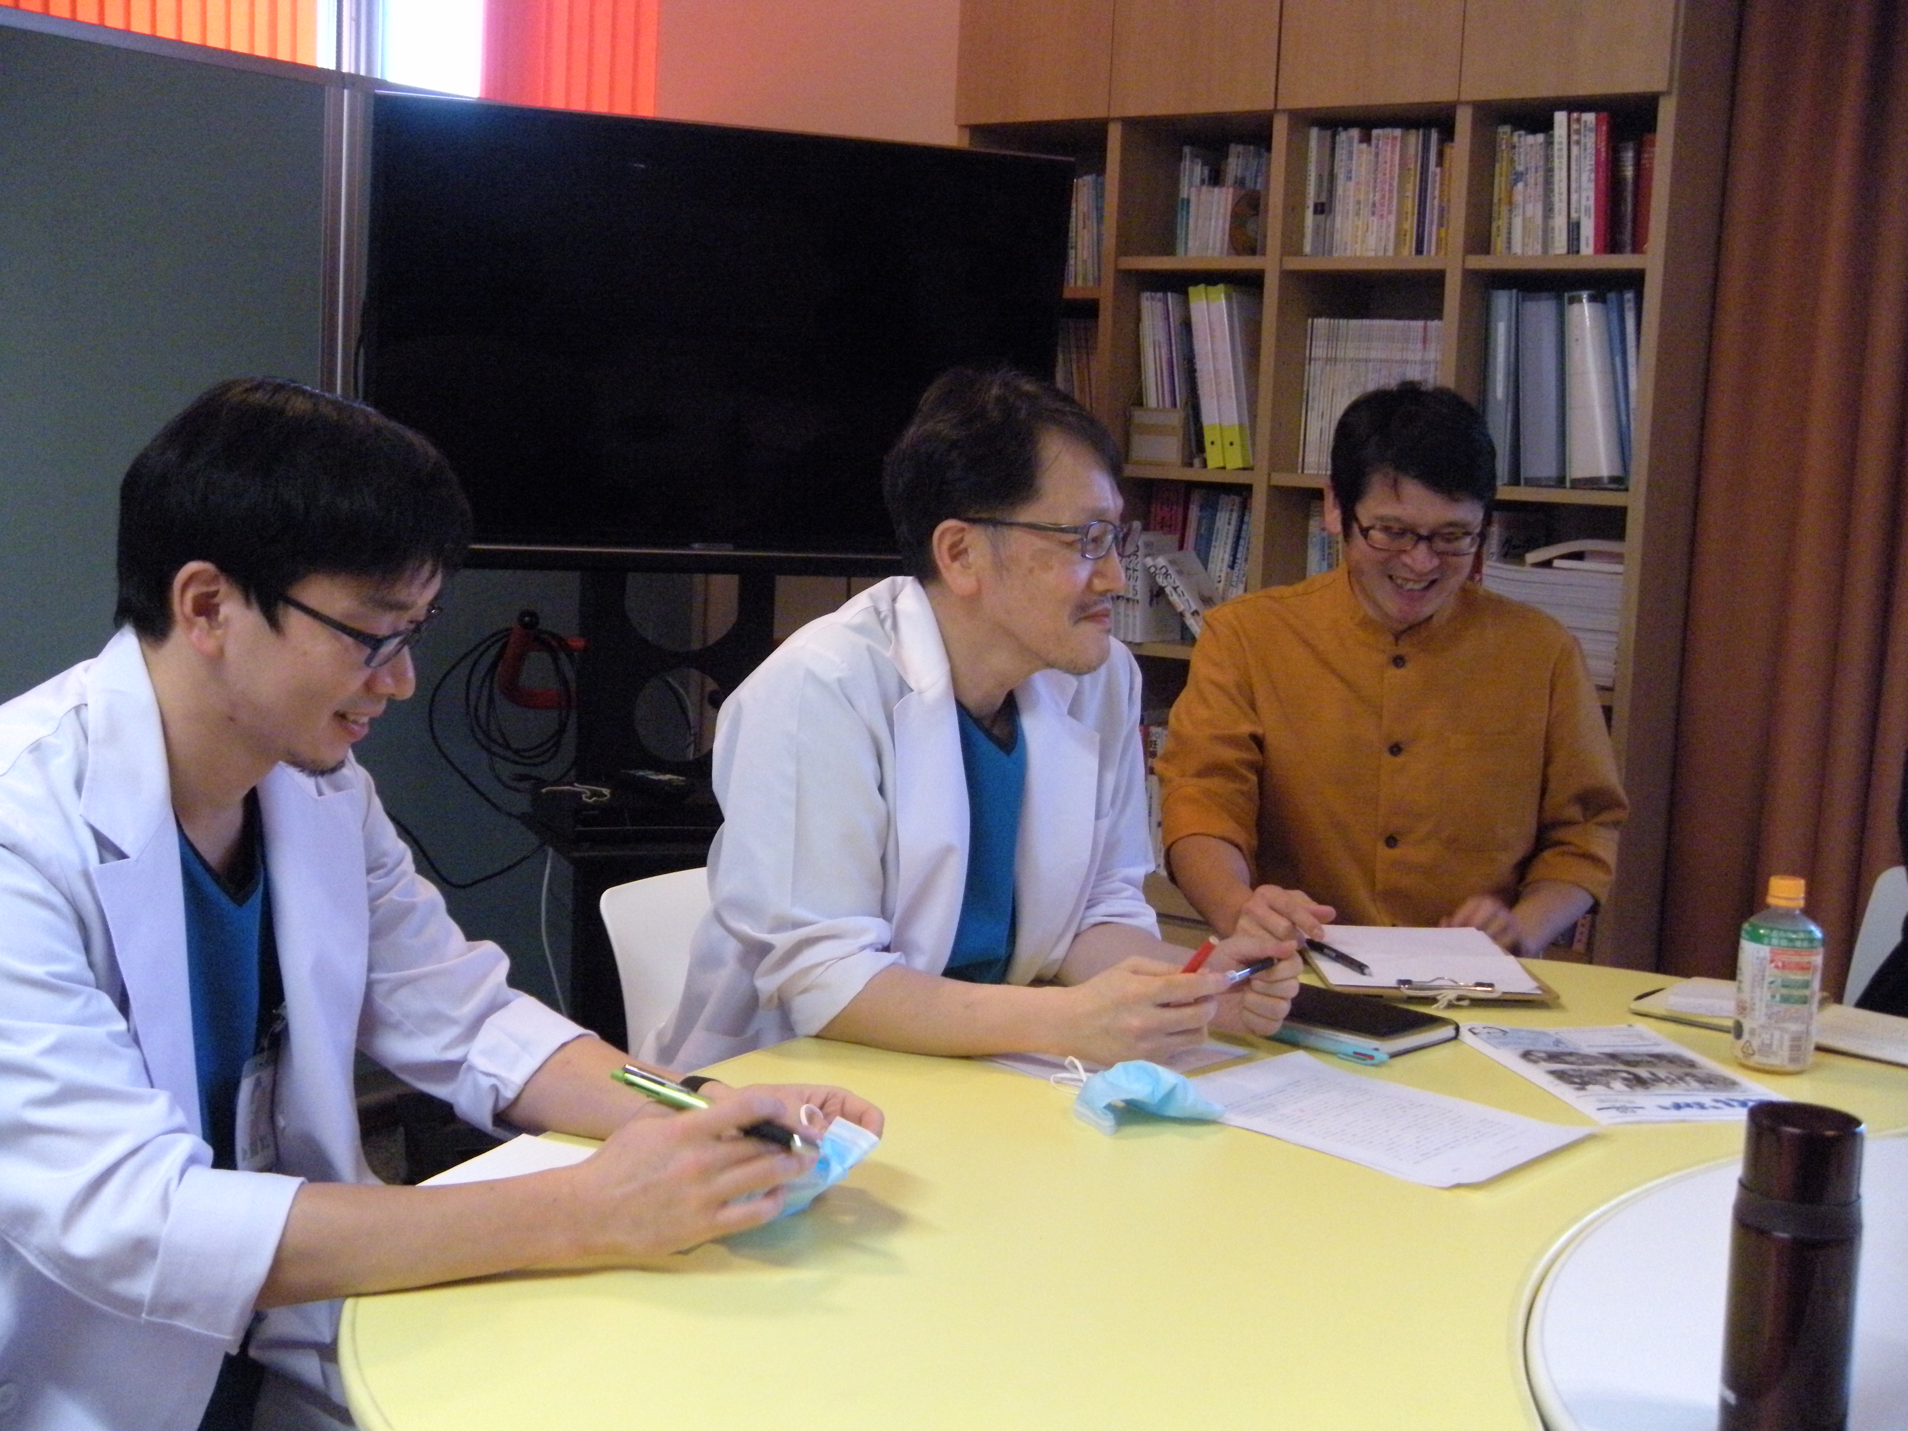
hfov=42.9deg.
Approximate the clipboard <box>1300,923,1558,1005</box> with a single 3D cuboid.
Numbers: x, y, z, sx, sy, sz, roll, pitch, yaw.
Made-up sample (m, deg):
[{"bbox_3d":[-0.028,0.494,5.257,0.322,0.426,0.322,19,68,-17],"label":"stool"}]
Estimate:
[{"bbox_3d":[0.471,0.243,2.466,0.230,0.022,0.320,3,7,0],"label":"clipboard"}]

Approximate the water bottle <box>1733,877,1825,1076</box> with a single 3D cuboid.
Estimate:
[{"bbox_3d":[0.730,0.228,2.133,0.070,0.164,0.070,3,7,0],"label":"water bottle"}]

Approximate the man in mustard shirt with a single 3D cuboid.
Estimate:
[{"bbox_3d":[0.453,0.276,2.724,0.510,1.286,0.640,4,8,4],"label":"man in mustard shirt"}]

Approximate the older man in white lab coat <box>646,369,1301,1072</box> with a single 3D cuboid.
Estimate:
[{"bbox_3d":[-0.057,0.315,2.278,0.630,1.272,0.520,9,10,41],"label":"older man in white lab coat"}]

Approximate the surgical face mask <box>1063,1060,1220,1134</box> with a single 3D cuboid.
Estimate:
[{"bbox_3d":[0.147,0.293,1.887,0.125,0.038,0.092,3,7,0],"label":"surgical face mask"}]

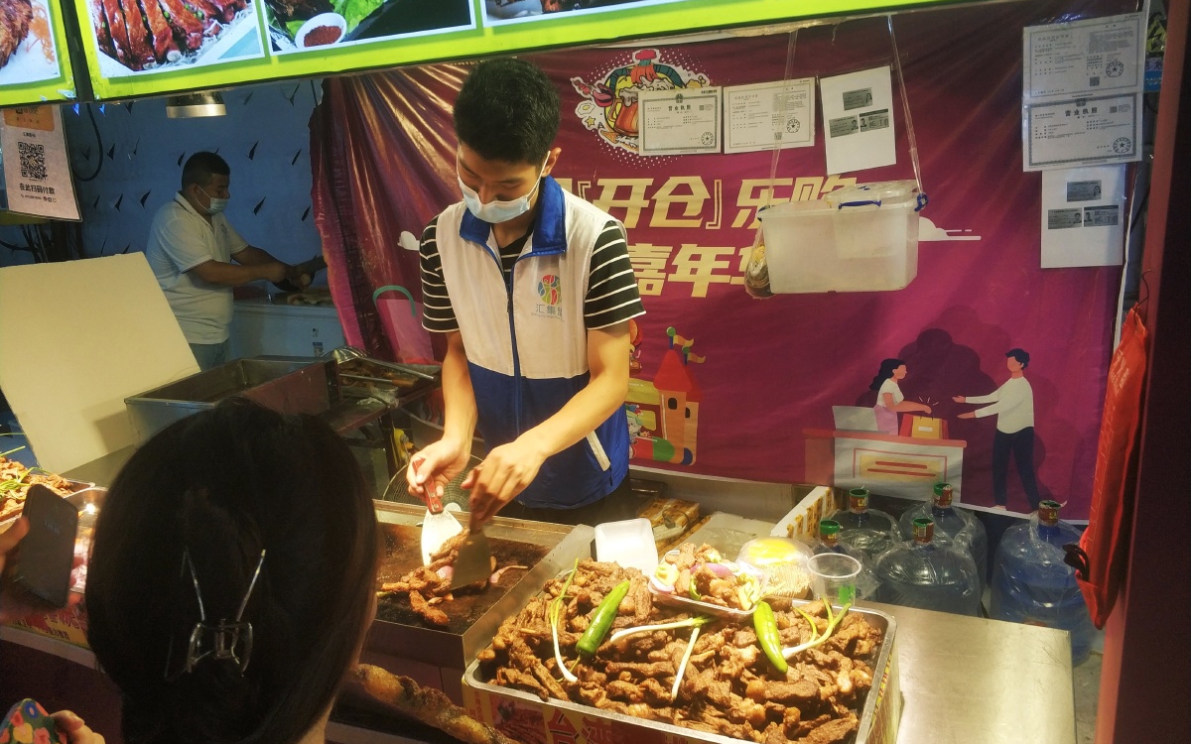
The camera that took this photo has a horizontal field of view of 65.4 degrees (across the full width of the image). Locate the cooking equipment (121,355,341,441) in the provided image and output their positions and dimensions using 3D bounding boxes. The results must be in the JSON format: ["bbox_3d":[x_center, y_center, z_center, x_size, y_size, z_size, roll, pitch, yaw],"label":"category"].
[{"bbox_3d":[-1.186,0.094,3.042,0.350,0.145,0.480,3,18,25],"label":"cooking equipment"}]

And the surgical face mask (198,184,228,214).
[{"bbox_3d":[-1.460,-0.659,3.550,0.110,0.110,0.140,13,15,-5],"label":"surgical face mask"}]

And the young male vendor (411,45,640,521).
[{"bbox_3d":[-0.090,0.294,1.814,0.460,1.730,0.450,2,17,21],"label":"young male vendor"}]

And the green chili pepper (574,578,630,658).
[{"bbox_3d":[0.019,0.351,1.344,0.030,0.030,0.150,4,18,28],"label":"green chili pepper"}]

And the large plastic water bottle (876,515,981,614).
[{"bbox_3d":[0.923,0.643,2.622,0.260,0.475,0.260,3,18,25],"label":"large plastic water bottle"}]

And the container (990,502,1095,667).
[{"bbox_3d":[1.295,0.600,2.671,0.260,0.475,0.260,3,18,25],"label":"container"}]

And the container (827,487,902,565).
[{"bbox_3d":[0.809,0.589,2.845,0.260,0.475,0.260,3,18,25],"label":"container"}]

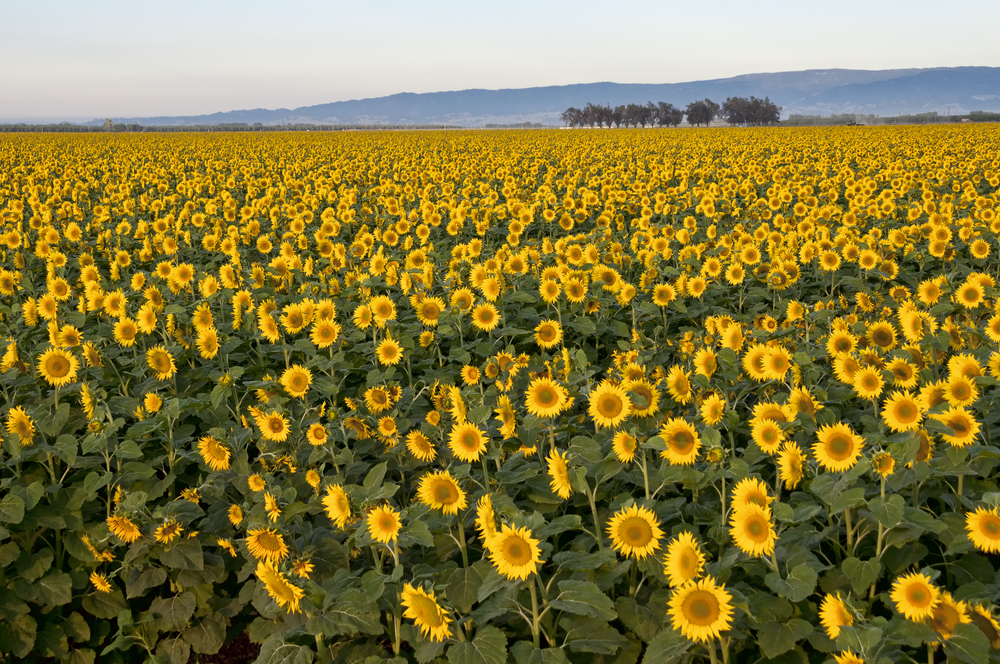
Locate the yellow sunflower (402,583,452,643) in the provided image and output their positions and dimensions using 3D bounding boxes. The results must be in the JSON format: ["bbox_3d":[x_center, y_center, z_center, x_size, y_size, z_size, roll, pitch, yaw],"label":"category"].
[{"bbox_3d":[-0.252,0.984,6.150,0.190,0.210,0.080,6,33,43],"label":"yellow sunflower"}]

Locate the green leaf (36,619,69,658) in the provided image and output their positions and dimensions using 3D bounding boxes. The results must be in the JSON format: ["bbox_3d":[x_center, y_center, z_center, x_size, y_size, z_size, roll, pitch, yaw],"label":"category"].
[{"bbox_3d":[-1.844,1.263,7.200,0.140,0.160,0.070,-1,7,-6],"label":"green leaf"}]

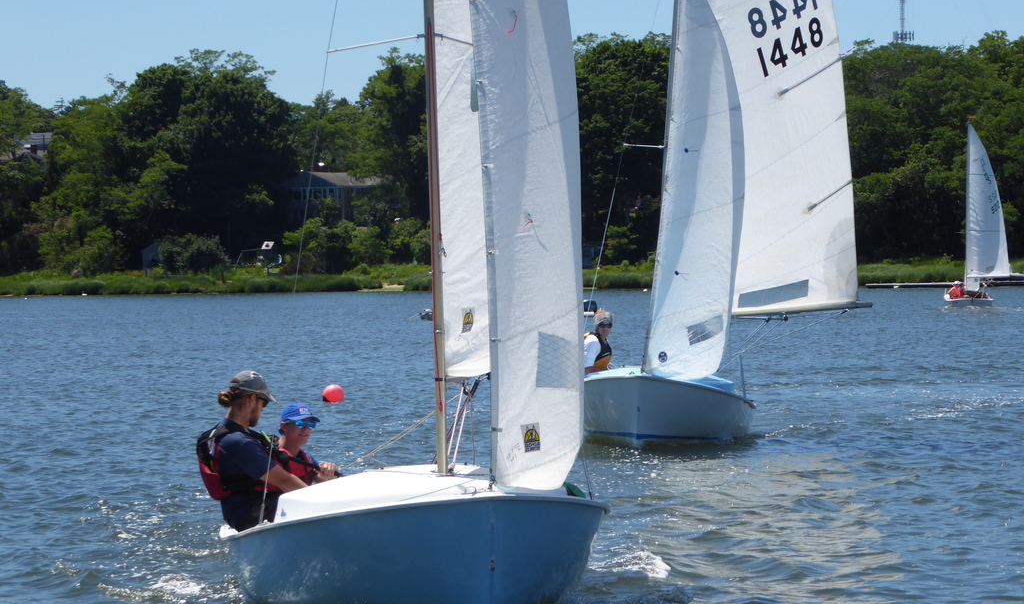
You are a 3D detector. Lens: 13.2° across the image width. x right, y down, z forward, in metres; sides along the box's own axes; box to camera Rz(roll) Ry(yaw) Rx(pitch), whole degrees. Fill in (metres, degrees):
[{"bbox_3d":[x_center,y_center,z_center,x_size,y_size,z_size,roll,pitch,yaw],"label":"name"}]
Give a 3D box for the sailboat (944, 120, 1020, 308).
[{"bbox_3d":[18.600,-3.450,177.000,2.700,7.350,5.100,-1,0,2],"label":"sailboat"}]

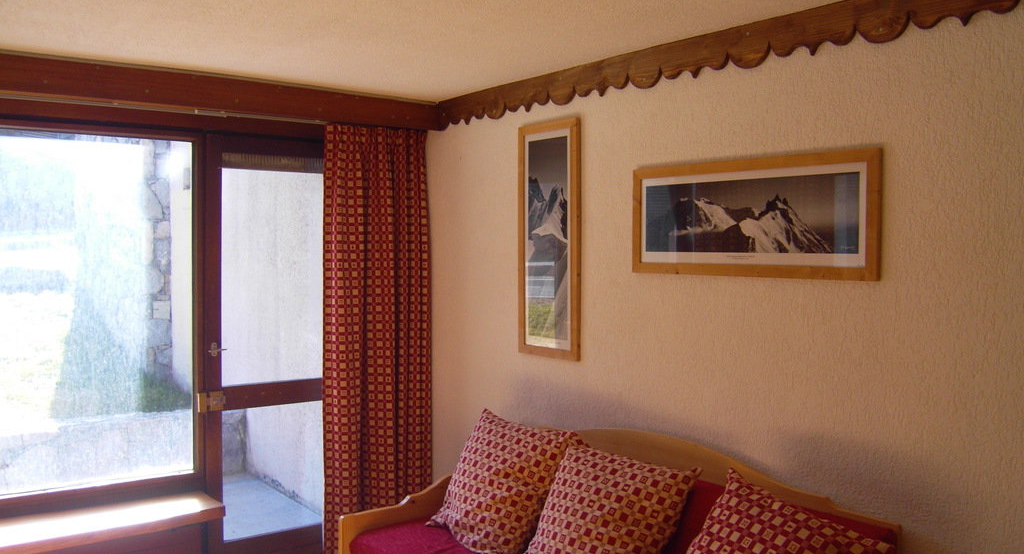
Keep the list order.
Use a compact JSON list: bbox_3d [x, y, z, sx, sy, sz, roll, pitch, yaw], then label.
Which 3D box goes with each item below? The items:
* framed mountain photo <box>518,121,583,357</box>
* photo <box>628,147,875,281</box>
[{"bbox_3d":[0.162,-0.161,3.662,0.025,1.029,0.418,-2,3,-37],"label":"framed mountain photo"},{"bbox_3d":[0.775,-0.199,2.836,0.025,0.392,1.005,-2,3,-37],"label":"photo"}]

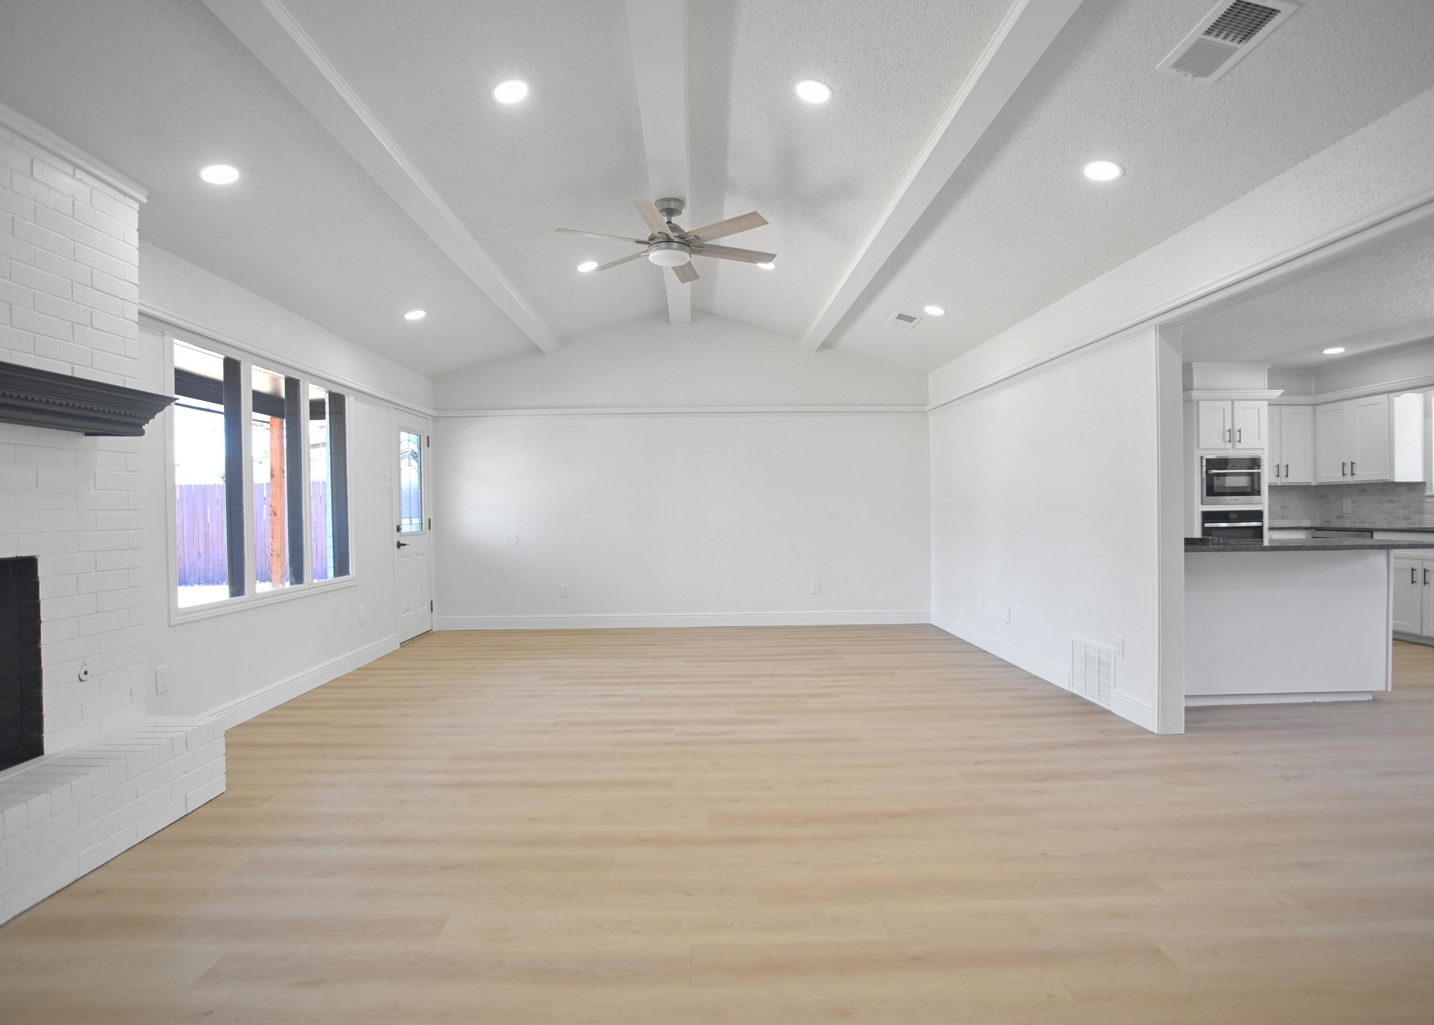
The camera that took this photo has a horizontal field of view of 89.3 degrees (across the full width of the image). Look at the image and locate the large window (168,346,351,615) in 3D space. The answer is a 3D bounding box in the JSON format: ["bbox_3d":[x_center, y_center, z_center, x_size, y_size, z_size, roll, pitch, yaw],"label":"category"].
[{"bbox_3d":[-2.714,-0.191,4.505,0.090,1.345,1.770,-1,1,-2],"label":"large window"}]

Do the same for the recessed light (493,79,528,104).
[{"bbox_3d":[-0.886,-1.808,3.122,0.168,0.030,0.168,-16,1,-2],"label":"recessed light"}]

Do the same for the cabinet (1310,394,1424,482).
[{"bbox_3d":[5.945,-0.648,6.650,0.320,0.750,0.790,-1,1,-2],"label":"cabinet"}]

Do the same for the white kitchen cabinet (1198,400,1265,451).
[{"bbox_3d":[4.709,-0.802,6.958,0.670,0.469,0.610,-1,0,-2],"label":"white kitchen cabinet"}]

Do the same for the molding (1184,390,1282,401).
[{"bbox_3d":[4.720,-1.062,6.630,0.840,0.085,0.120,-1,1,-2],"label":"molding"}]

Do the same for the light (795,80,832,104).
[{"bbox_3d":[0.420,-1.817,3.137,0.168,0.030,0.168,15,0,-2],"label":"light"}]

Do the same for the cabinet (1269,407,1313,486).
[{"bbox_3d":[5.408,-0.645,7.120,0.633,0.774,0.330,-1,0,-2],"label":"cabinet"}]

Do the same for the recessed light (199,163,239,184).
[{"bbox_3d":[-2.127,-1.444,3.106,0.168,0.030,0.168,-16,1,-2],"label":"recessed light"}]

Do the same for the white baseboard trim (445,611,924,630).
[{"bbox_3d":[-0.323,1.059,7.122,4.865,0.136,0.020,-1,0,-1],"label":"white baseboard trim"}]

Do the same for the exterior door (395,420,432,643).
[{"bbox_3d":[-2.780,0.125,6.618,0.050,2.040,0.770,-1,1,-2],"label":"exterior door"}]

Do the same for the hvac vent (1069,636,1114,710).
[{"bbox_3d":[2.217,0.942,4.310,0.030,0.356,0.468,-1,1,-2],"label":"hvac vent"}]

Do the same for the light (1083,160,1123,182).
[{"bbox_3d":[1.666,-1.472,3.132,0.168,0.030,0.168,15,0,-2],"label":"light"}]

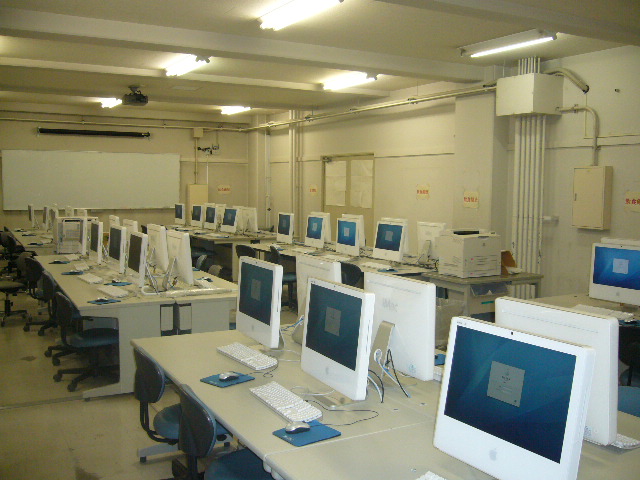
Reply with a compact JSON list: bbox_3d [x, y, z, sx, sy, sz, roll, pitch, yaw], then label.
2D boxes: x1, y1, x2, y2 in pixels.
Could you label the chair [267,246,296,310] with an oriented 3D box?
[{"bbox_3d":[-0.403,0.486,8.326,0.570,0.740,0.550,0,5,-4],"label":"chair"}]

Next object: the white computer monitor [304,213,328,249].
[{"bbox_3d":[-0.021,-0.085,8.708,0.185,0.472,0.493,-2,5,-27],"label":"white computer monitor"}]

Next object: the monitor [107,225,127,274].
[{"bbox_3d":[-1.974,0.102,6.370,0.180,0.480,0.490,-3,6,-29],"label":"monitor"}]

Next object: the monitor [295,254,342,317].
[{"bbox_3d":[-0.033,0.350,3.750,0.180,0.480,0.490,-2,6,-27],"label":"monitor"}]

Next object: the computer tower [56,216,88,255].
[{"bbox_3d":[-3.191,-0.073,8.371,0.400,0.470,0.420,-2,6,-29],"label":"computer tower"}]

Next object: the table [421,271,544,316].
[{"bbox_3d":[1.609,0.681,6.581,1.030,0.680,0.700,-2,6,-29],"label":"table"}]

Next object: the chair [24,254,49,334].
[{"bbox_3d":[-2.763,0.567,6.729,0.570,0.790,0.550,-3,6,-29],"label":"chair"}]

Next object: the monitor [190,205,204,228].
[{"bbox_3d":[-2.350,-0.442,12.690,0.185,0.472,0.493,-2,6,-30],"label":"monitor"}]

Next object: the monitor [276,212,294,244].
[{"bbox_3d":[-0.446,-0.142,9.340,0.185,0.472,0.493,-2,5,-24],"label":"monitor"}]

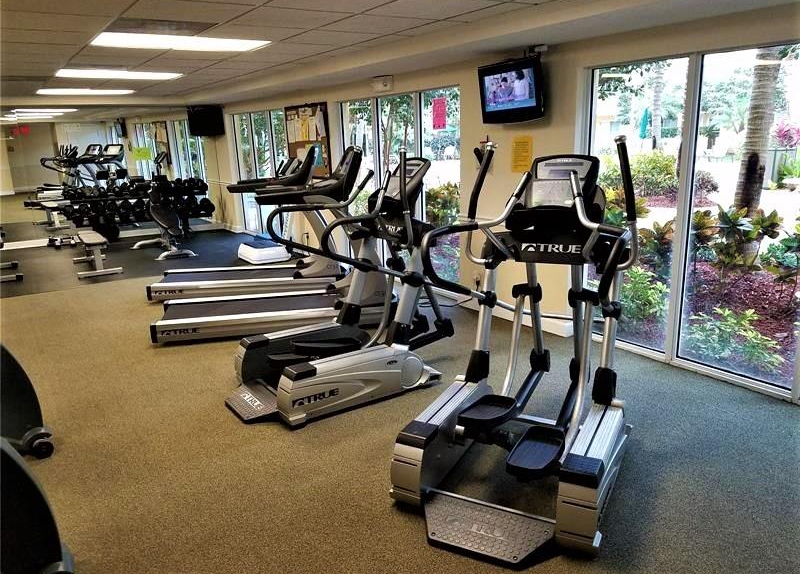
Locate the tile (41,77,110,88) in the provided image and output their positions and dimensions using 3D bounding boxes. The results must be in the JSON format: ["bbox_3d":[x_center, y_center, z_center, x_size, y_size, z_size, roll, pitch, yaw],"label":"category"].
[{"bbox_3d":[-3.793,-2.401,7.052,0.610,0.020,0.610,-12,17,-33],"label":"tile"}]

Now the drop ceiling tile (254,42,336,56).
[{"bbox_3d":[-0.859,-1.973,4.967,0.610,0.020,0.610,-12,17,-33],"label":"drop ceiling tile"}]

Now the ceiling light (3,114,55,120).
[{"bbox_3d":[-9.345,-4.275,15.094,1.200,0.060,0.580,-12,17,-33],"label":"ceiling light"}]

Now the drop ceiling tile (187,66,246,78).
[{"bbox_3d":[-1.893,-2.314,6.436,0.610,0.020,0.610,-12,17,-33],"label":"drop ceiling tile"}]

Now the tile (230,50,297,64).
[{"bbox_3d":[-1.203,-2.087,5.457,0.610,0.020,0.610,-12,17,-33],"label":"tile"}]

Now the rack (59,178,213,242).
[{"bbox_3d":[-4.365,-1.287,10.122,2.280,0.930,0.560,-12,17,-33],"label":"rack"}]

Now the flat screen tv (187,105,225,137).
[{"bbox_3d":[-3.285,-2.818,10.200,0.570,0.470,0.140,-4,22,-6],"label":"flat screen tv"}]

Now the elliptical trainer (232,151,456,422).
[{"bbox_3d":[-0.361,-0.133,4.053,1.754,1.581,0.898,-13,18,-36],"label":"elliptical trainer"}]

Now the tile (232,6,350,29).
[{"bbox_3d":[-0.672,-1.641,3.660,0.600,0.020,0.600,-12,17,-33],"label":"tile"}]

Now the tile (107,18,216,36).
[{"bbox_3d":[-1.523,-1.656,3.819,0.610,0.030,0.610,-12,17,-33],"label":"tile"}]

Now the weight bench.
[{"bbox_3d":[-4.176,-0.450,8.170,0.500,0.440,1.250,-12,17,-33],"label":"weight bench"}]

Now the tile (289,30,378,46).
[{"bbox_3d":[-0.514,-1.859,4.477,0.610,0.020,0.610,-12,17,-33],"label":"tile"}]

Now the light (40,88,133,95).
[{"bbox_3d":[-4.382,-2.759,8.414,1.220,0.070,0.610,-12,17,-33],"label":"light"}]

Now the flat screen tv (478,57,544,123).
[{"bbox_3d":[0.855,-1.480,4.503,0.500,0.430,0.110,11,28,41],"label":"flat screen tv"}]

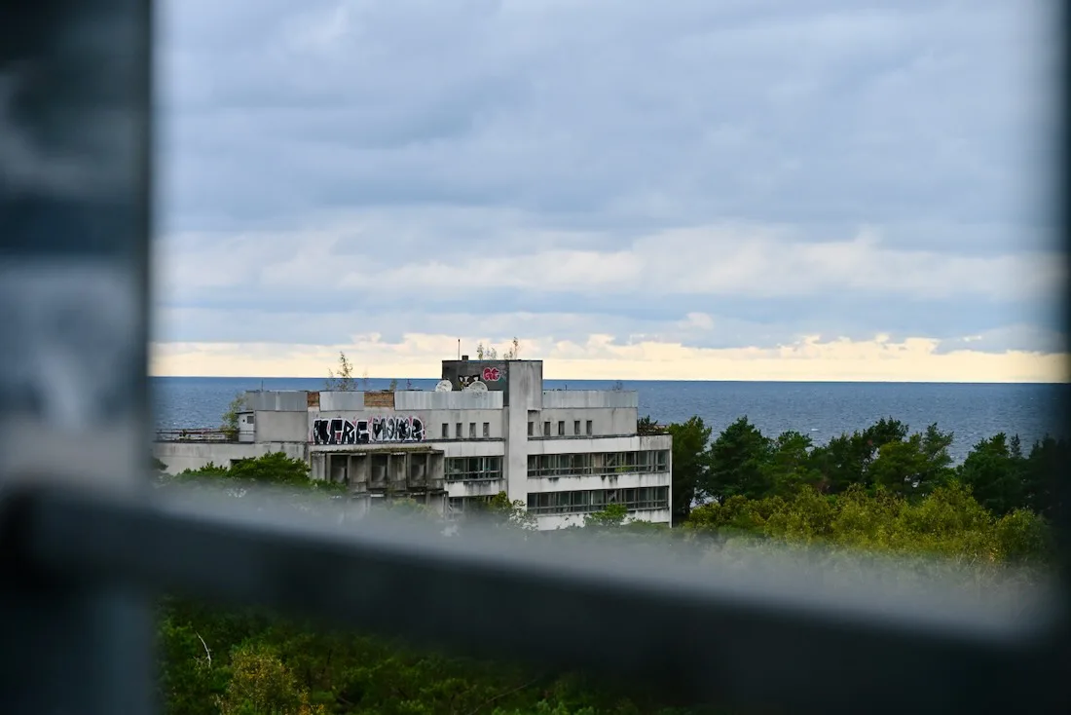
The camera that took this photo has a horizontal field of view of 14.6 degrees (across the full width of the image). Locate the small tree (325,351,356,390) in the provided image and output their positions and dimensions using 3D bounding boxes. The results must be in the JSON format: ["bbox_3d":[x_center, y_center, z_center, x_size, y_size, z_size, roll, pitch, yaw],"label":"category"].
[{"bbox_3d":[-15.620,1.253,335.000,2.450,3.550,2.300,0,0,-3],"label":"small tree"}]

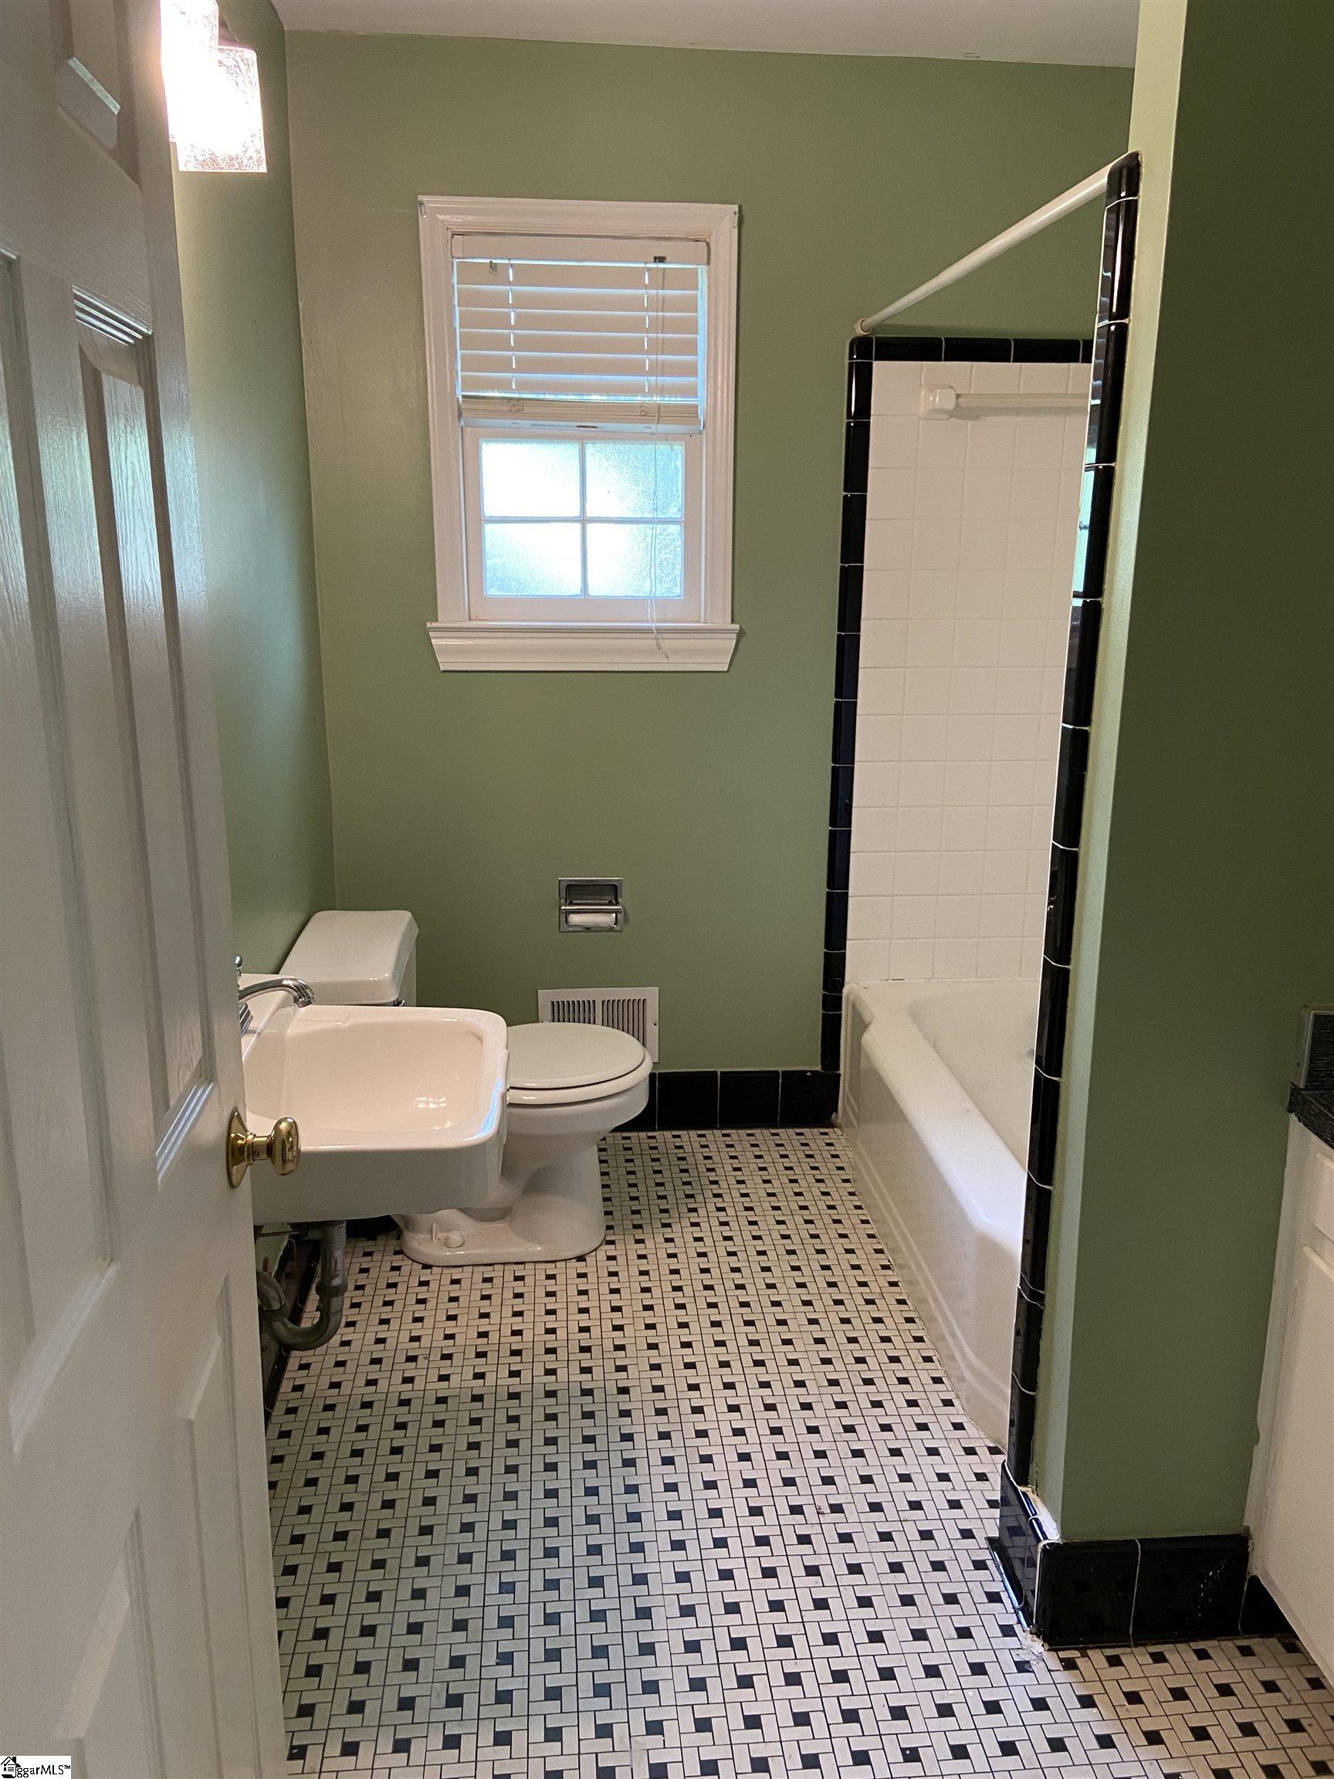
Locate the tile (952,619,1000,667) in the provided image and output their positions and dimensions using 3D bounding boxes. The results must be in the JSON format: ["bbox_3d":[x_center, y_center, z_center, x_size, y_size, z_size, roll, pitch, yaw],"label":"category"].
[{"bbox_3d":[0.716,-0.567,3.081,0.108,0.108,0.010,0,15,-4],"label":"tile"}]

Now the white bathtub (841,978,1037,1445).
[{"bbox_3d":[0.826,0.596,2.636,0.762,0.393,1.490,-1,15,-4],"label":"white bathtub"}]

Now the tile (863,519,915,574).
[{"bbox_3d":[0.501,-0.781,3.025,0.108,0.108,0.009,-1,15,-4],"label":"tile"}]

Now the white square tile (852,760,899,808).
[{"bbox_3d":[0.494,-0.249,3.154,0.108,0.108,0.010,0,15,-4],"label":"white square tile"}]

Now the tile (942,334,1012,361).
[{"bbox_3d":[0.676,-1.171,2.911,0.152,0.051,0.015,-1,15,-5],"label":"tile"}]

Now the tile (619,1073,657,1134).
[{"bbox_3d":[-0.102,0.529,3.363,0.153,0.154,0.011,-1,15,-5],"label":"tile"}]

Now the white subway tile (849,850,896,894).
[{"bbox_3d":[0.491,-0.038,3.212,0.108,0.108,0.010,0,15,-4],"label":"white subway tile"}]

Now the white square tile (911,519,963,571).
[{"bbox_3d":[0.610,-0.783,3.033,0.108,0.108,0.009,-1,15,-4],"label":"white square tile"}]

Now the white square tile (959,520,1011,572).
[{"bbox_3d":[0.719,-0.780,3.030,0.108,0.108,0.010,-1,15,-4],"label":"white square tile"}]

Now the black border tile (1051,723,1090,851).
[{"bbox_3d":[0.507,-0.130,1.686,0.012,0.152,0.050,-1,15,-5],"label":"black border tile"}]

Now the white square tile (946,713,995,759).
[{"bbox_3d":[0.715,-0.359,3.155,0.108,0.108,0.009,-1,15,-4],"label":"white square tile"}]

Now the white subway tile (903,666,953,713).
[{"bbox_3d":[0.601,-0.456,3.076,0.107,0.107,0.009,-1,15,-5],"label":"white subway tile"}]

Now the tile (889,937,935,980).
[{"bbox_3d":[0.601,0.170,3.274,0.108,0.101,0.010,-1,15,-4],"label":"tile"}]

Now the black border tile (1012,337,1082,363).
[{"bbox_3d":[0.833,-1.182,2.932,0.152,0.050,0.012,-1,15,-4],"label":"black border tile"}]

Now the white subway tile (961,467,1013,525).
[{"bbox_3d":[0.713,-0.876,2.971,0.107,0.107,0.009,-1,15,-5],"label":"white subway tile"}]

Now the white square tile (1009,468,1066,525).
[{"bbox_3d":[0.829,-0.885,3.002,0.108,0.108,0.010,0,15,-4],"label":"white square tile"}]

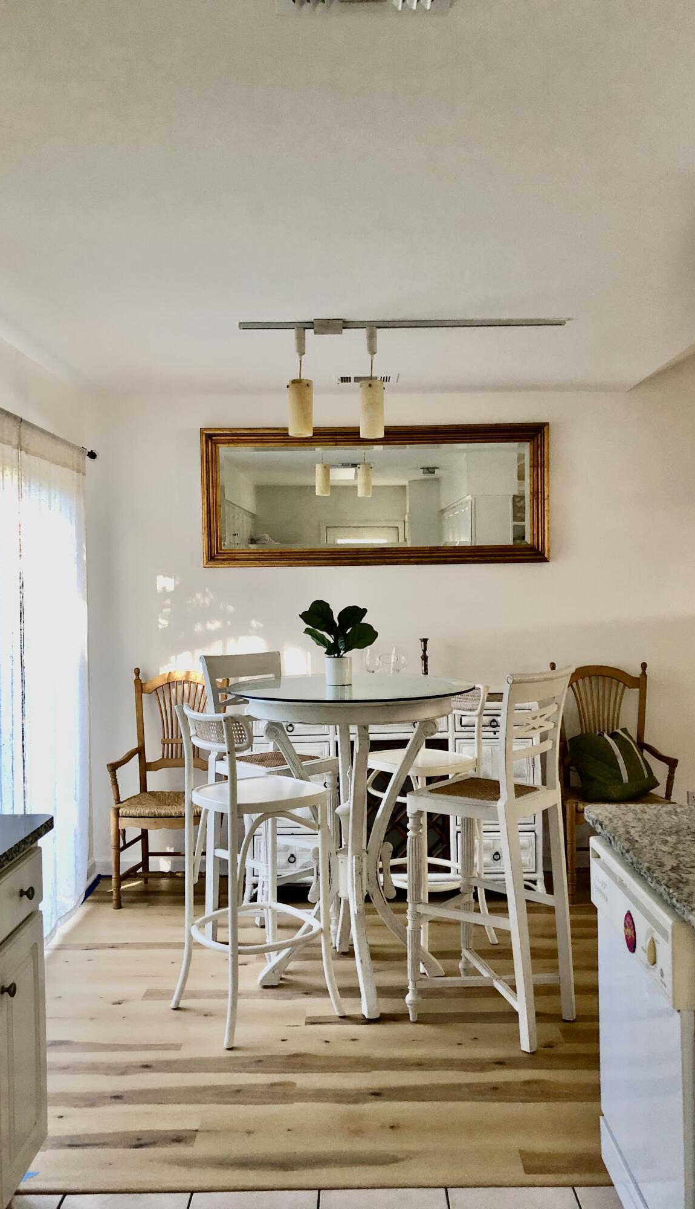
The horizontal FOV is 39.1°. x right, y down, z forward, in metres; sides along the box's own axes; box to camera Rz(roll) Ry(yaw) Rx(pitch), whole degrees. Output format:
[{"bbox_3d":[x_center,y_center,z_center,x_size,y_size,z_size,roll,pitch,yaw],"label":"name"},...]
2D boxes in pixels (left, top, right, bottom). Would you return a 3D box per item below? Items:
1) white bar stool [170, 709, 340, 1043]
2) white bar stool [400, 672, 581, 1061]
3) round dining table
[{"bbox_3d":[-0.320,0.870,3.355,0.440,1.055,0.440,-2,1,-36],"label":"white bar stool"},{"bbox_3d":[0.475,0.806,3.269,0.450,1.160,0.395,0,1,39],"label":"white bar stool"},{"bbox_3d":[0.021,0.843,3.604,0.905,1.090,0.905,-1,1,1],"label":"round dining table"}]

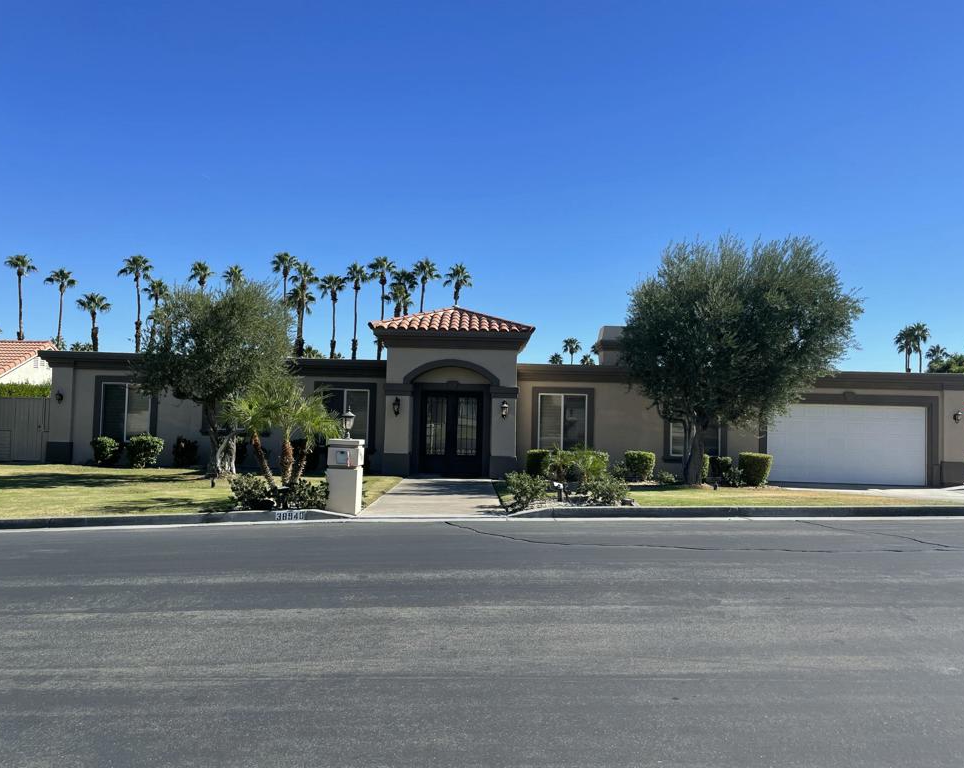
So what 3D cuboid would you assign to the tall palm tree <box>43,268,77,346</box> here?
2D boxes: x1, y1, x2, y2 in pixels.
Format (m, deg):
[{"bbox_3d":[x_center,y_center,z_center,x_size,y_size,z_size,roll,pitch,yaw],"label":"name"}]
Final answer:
[{"bbox_3d":[-36.427,-3.103,65.703,2.976,13.634,2.976,1,-2,0],"label":"tall palm tree"}]

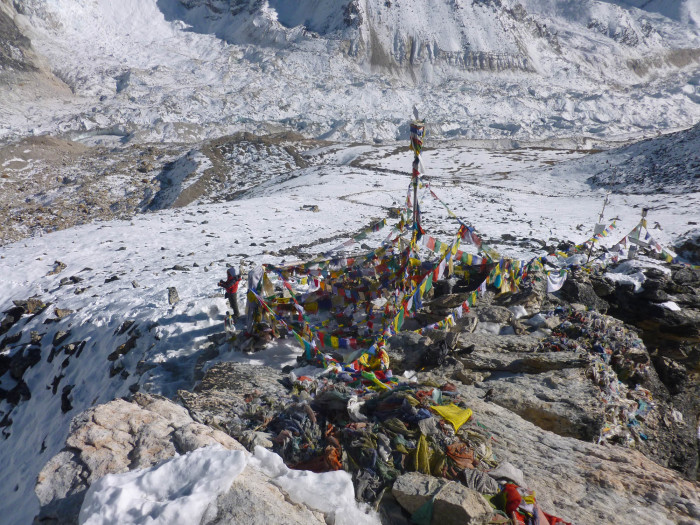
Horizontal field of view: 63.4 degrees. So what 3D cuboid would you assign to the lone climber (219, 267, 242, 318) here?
[{"bbox_3d":[-3.510,0.935,16.800,0.680,1.740,0.500,-5,25,-11],"label":"lone climber"}]

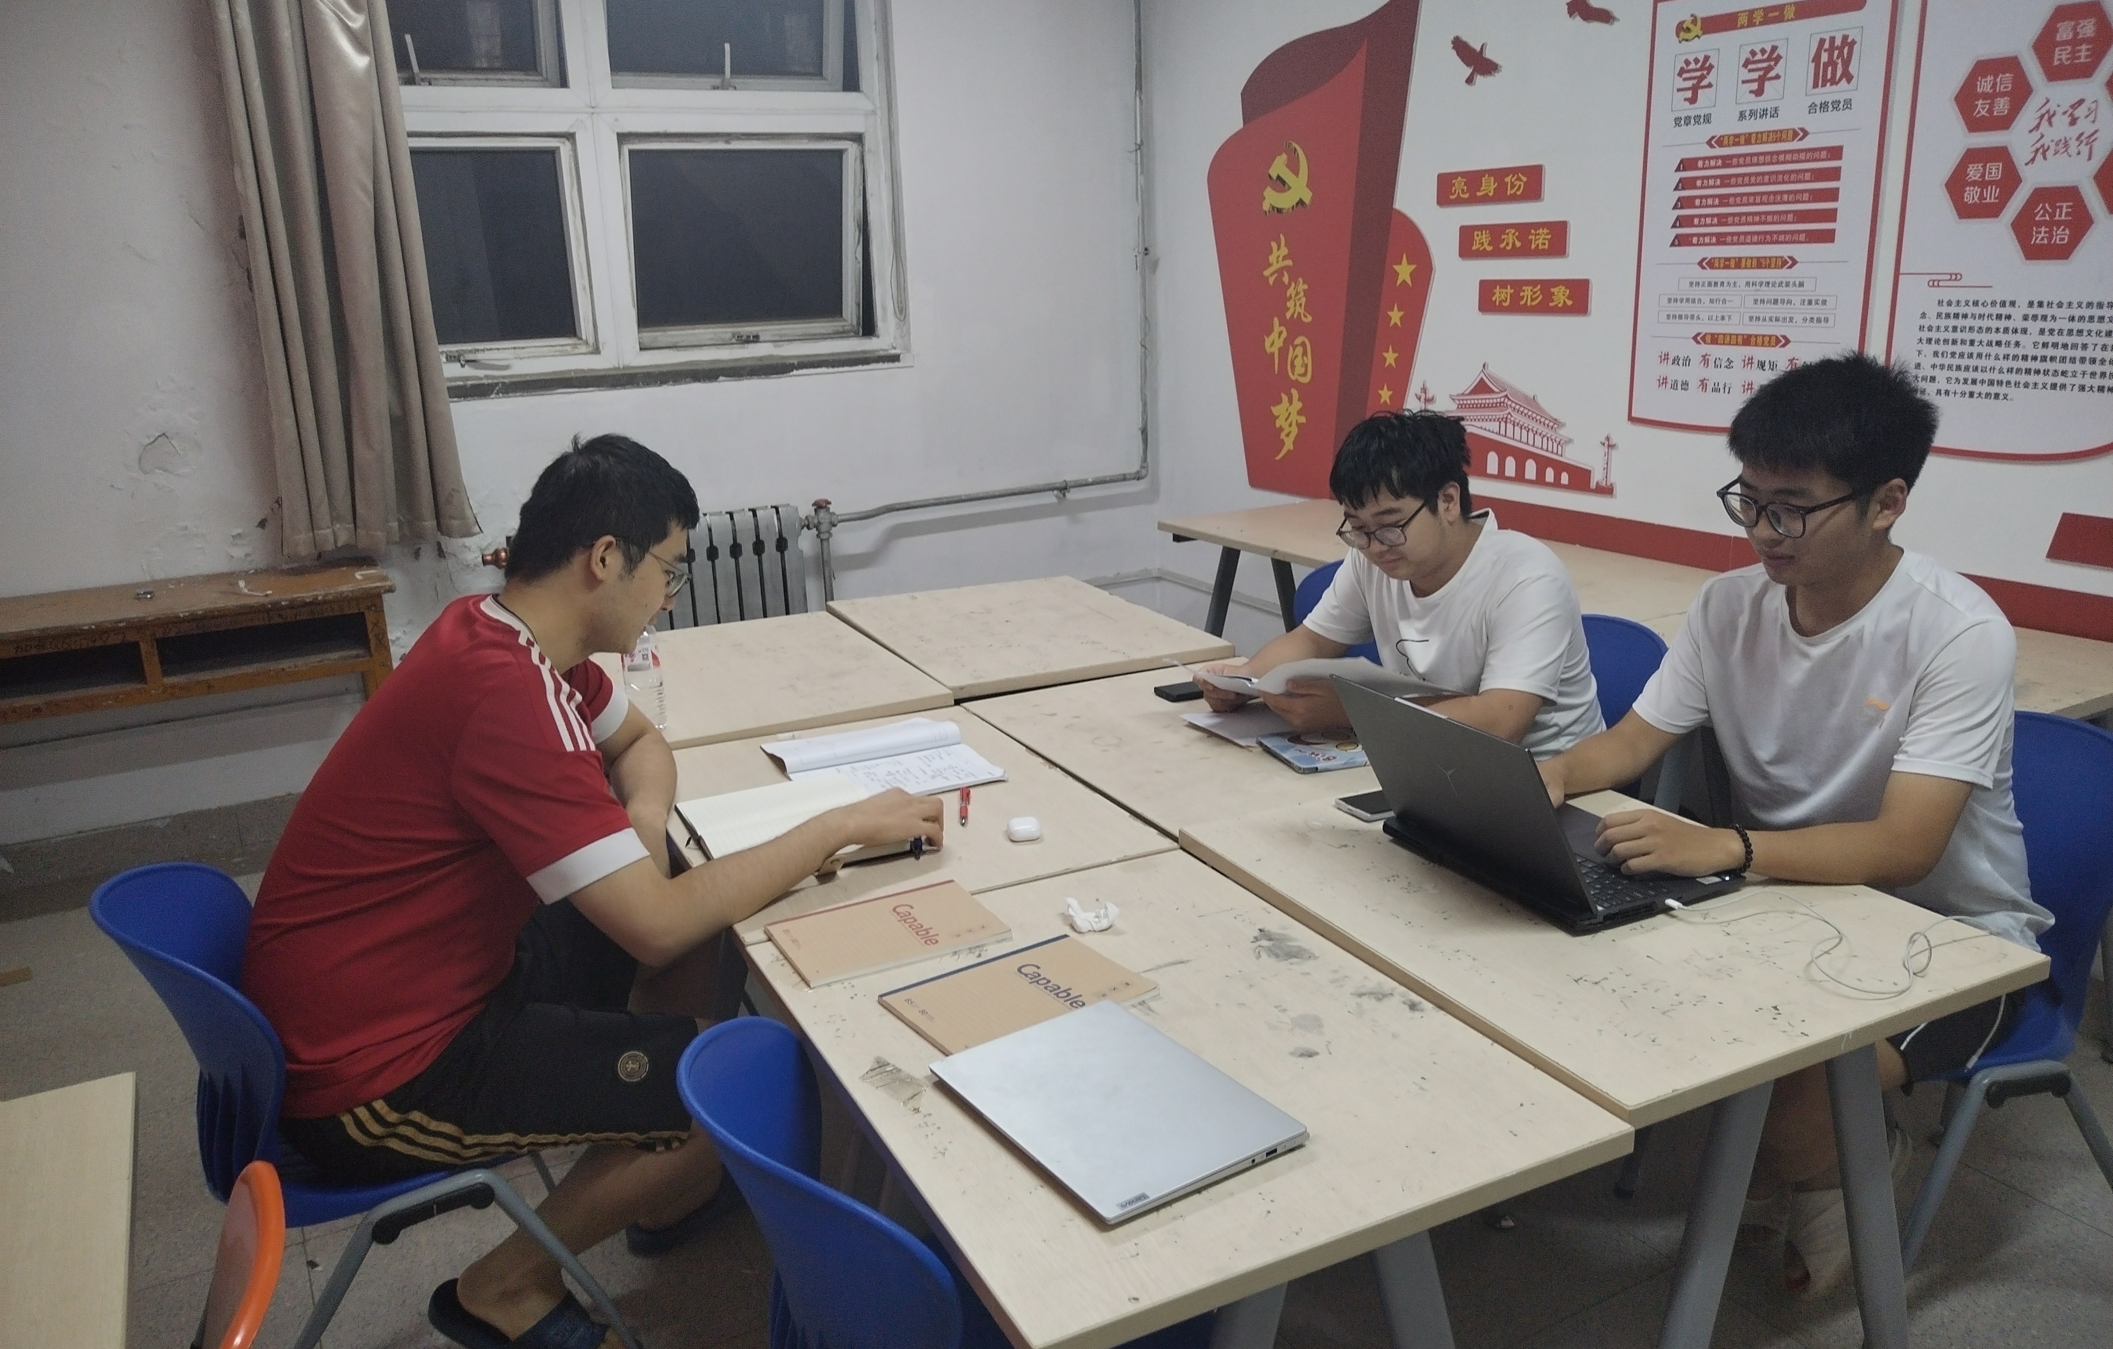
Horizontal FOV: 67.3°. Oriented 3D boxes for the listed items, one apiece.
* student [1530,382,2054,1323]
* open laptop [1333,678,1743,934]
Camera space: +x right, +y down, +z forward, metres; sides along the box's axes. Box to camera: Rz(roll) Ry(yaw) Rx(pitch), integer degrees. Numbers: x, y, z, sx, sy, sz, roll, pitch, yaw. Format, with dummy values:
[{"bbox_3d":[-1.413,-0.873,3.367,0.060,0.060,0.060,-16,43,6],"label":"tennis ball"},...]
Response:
[{"bbox_3d":[0.986,0.275,2.123,0.760,1.360,0.560,-11,17,-28],"label":"student"},{"bbox_3d":[0.584,0.128,1.944,0.346,0.232,0.354,-9,17,-24],"label":"open laptop"}]

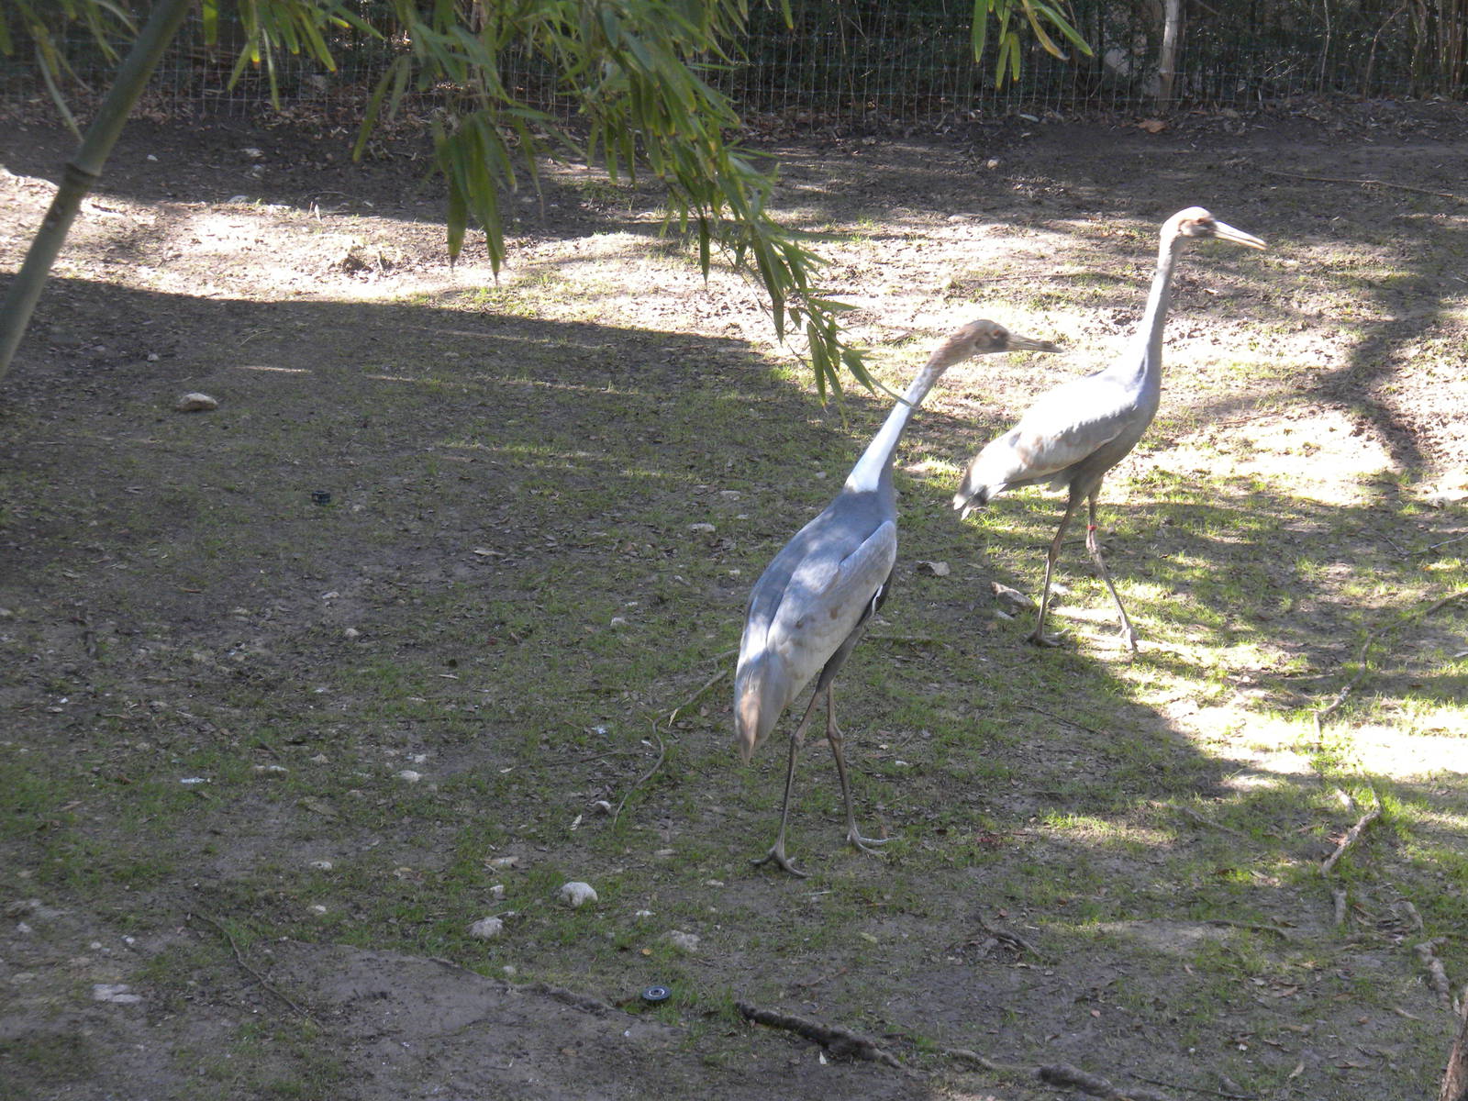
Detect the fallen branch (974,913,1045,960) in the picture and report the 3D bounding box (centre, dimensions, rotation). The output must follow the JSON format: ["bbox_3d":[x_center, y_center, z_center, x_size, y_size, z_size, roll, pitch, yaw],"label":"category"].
[{"bbox_3d":[0.587,0.799,8.901,0.080,0.030,0.224,-8,19,-30],"label":"fallen branch"}]

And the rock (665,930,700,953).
[{"bbox_3d":[-0.105,0.809,8.791,0.069,0.032,0.060,2,17,0],"label":"rock"}]

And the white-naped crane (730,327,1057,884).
[{"bbox_3d":[0.376,0.079,9.339,0.863,1.147,0.280,-11,21,-37],"label":"white-naped crane"}]

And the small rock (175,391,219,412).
[{"bbox_3d":[-1.624,-0.453,12.850,0.128,0.045,0.085,2,17,0],"label":"small rock"}]

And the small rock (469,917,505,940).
[{"bbox_3d":[-0.513,0.783,8.831,0.074,0.035,0.060,2,17,0],"label":"small rock"}]

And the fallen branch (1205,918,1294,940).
[{"bbox_3d":[1.091,0.795,8.989,0.197,0.018,0.035,10,18,26],"label":"fallen branch"}]

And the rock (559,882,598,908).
[{"bbox_3d":[-0.329,0.727,9.016,0.080,0.048,0.070,2,17,0],"label":"rock"}]

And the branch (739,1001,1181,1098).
[{"bbox_3d":[0.435,0.963,8.300,0.906,0.050,0.090,8,18,21],"label":"branch"}]

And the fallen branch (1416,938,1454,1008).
[{"bbox_3d":[1.457,0.861,8.777,0.070,0.035,0.342,1,17,-2],"label":"fallen branch"}]

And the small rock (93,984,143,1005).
[{"bbox_3d":[-1.224,0.881,8.449,0.098,0.022,0.080,2,17,0],"label":"small rock"}]

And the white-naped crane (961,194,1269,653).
[{"bbox_3d":[0.943,-0.317,10.740,0.739,1.141,0.260,5,17,9],"label":"white-naped crane"}]

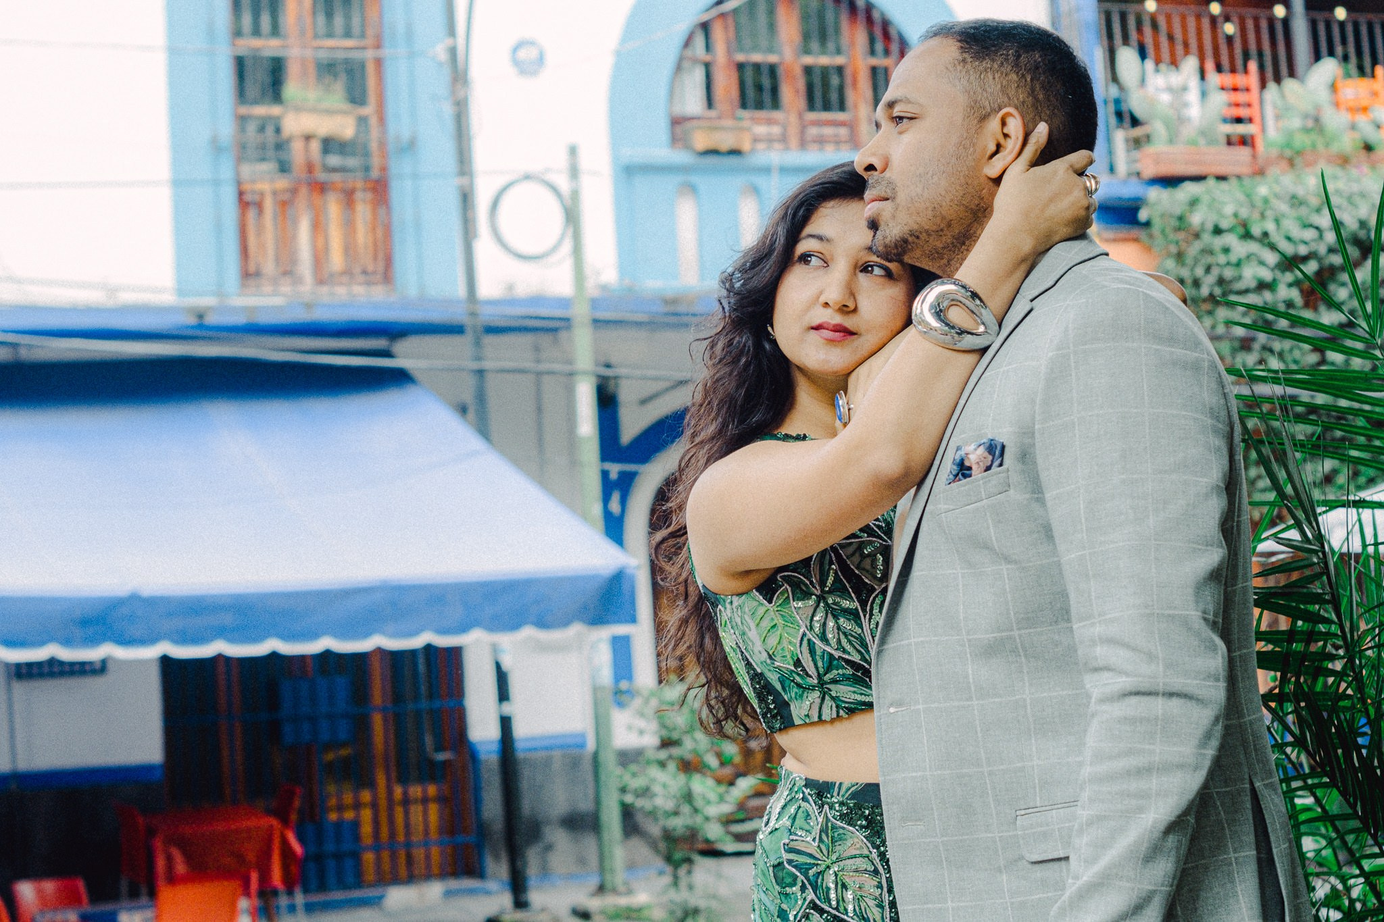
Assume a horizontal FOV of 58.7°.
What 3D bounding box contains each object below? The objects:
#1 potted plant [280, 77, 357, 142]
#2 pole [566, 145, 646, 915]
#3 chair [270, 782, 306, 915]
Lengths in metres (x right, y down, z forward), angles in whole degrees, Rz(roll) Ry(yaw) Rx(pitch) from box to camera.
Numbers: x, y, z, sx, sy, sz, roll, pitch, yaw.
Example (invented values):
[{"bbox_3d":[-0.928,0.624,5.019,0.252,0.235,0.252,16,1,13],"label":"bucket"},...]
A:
[{"bbox_3d":[-2.761,-2.602,9.104,0.517,0.450,0.240,-3,-3,-10],"label":"potted plant"},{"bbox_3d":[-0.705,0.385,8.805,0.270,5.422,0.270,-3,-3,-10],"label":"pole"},{"bbox_3d":[-2.984,2.757,8.399,0.550,0.870,0.550,-1,-4,-31],"label":"chair"}]

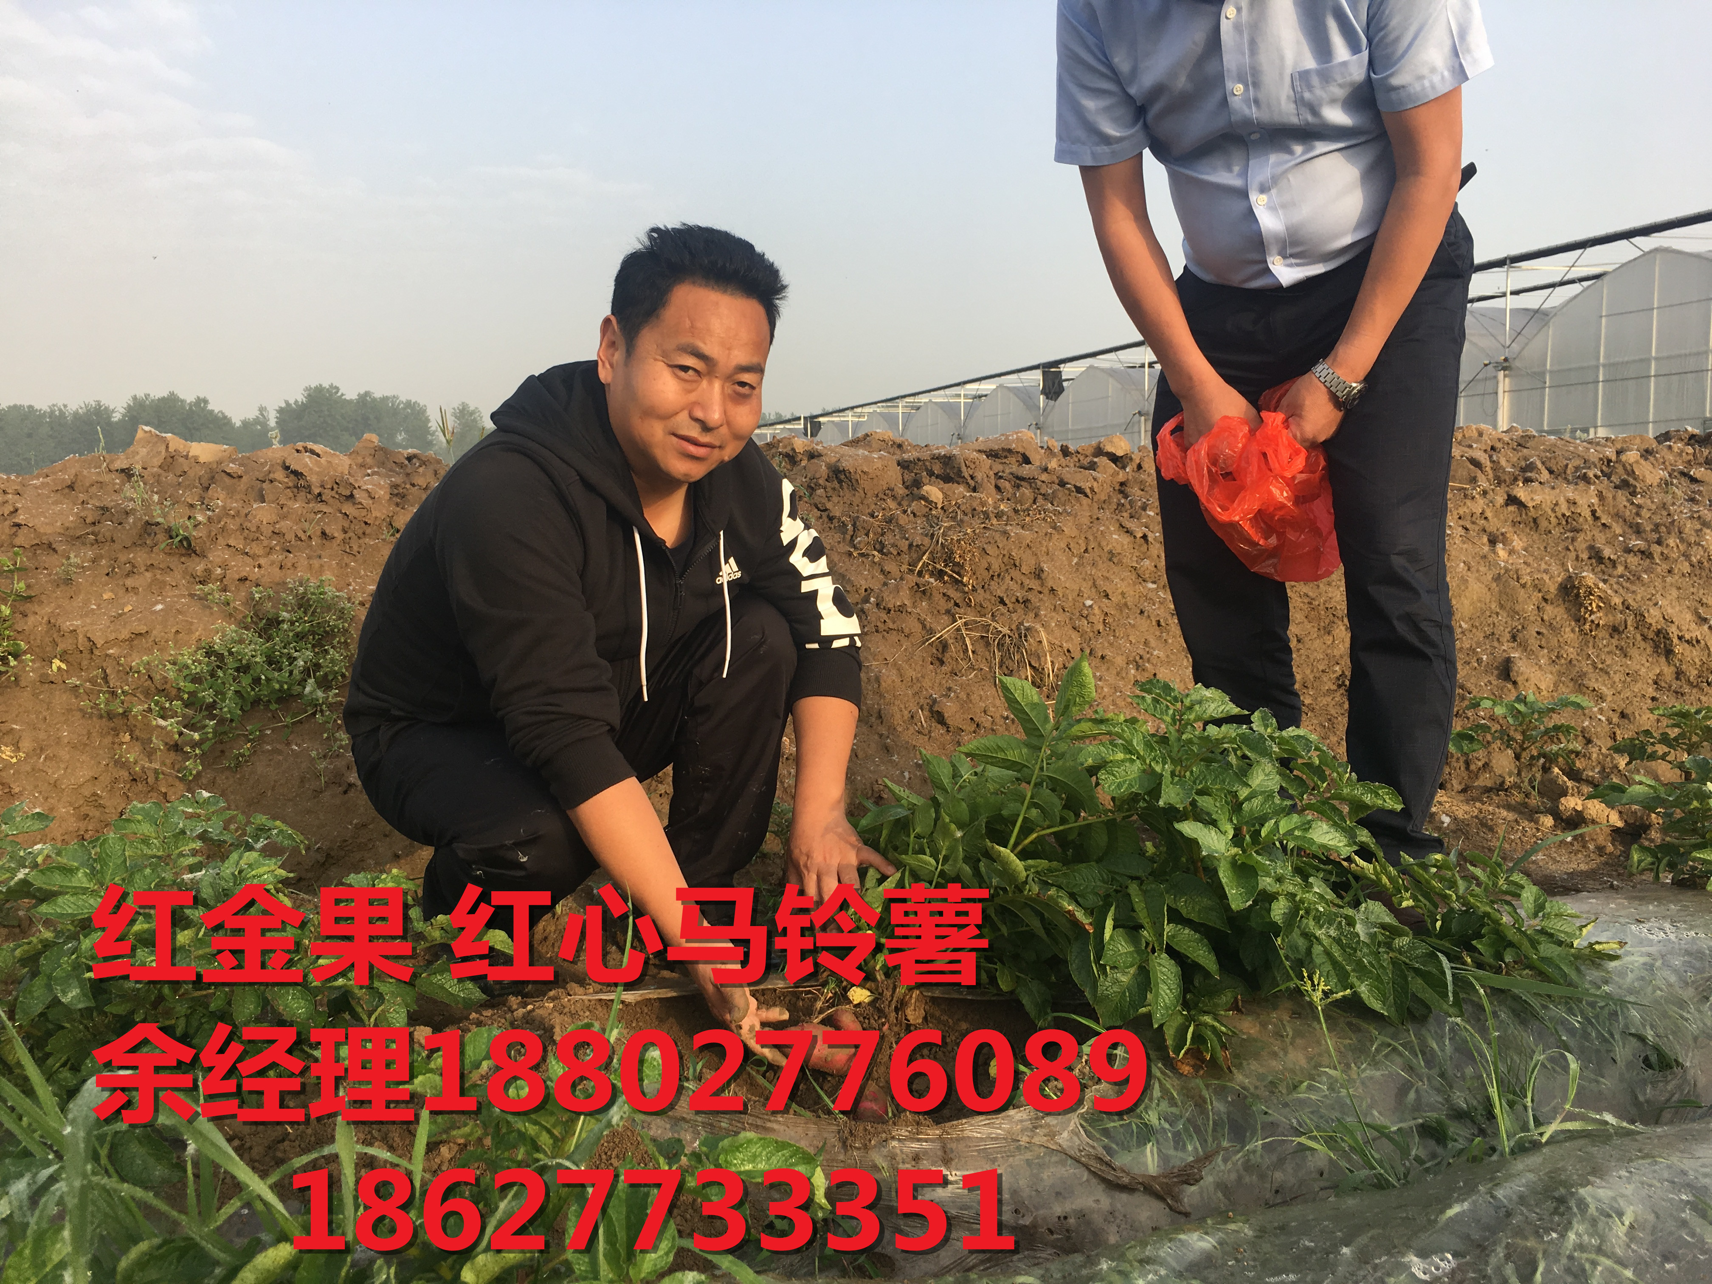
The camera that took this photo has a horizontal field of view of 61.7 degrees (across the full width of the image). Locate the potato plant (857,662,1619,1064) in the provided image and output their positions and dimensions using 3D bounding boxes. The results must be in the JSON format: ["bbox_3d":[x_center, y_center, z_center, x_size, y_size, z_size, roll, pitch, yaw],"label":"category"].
[{"bbox_3d":[0.420,0.215,1.640,0.800,0.360,0.480,-1,6,-10],"label":"potato plant"}]

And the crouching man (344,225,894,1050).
[{"bbox_3d":[-0.275,-0.010,1.640,0.530,0.870,0.690,-5,7,-42],"label":"crouching man"}]

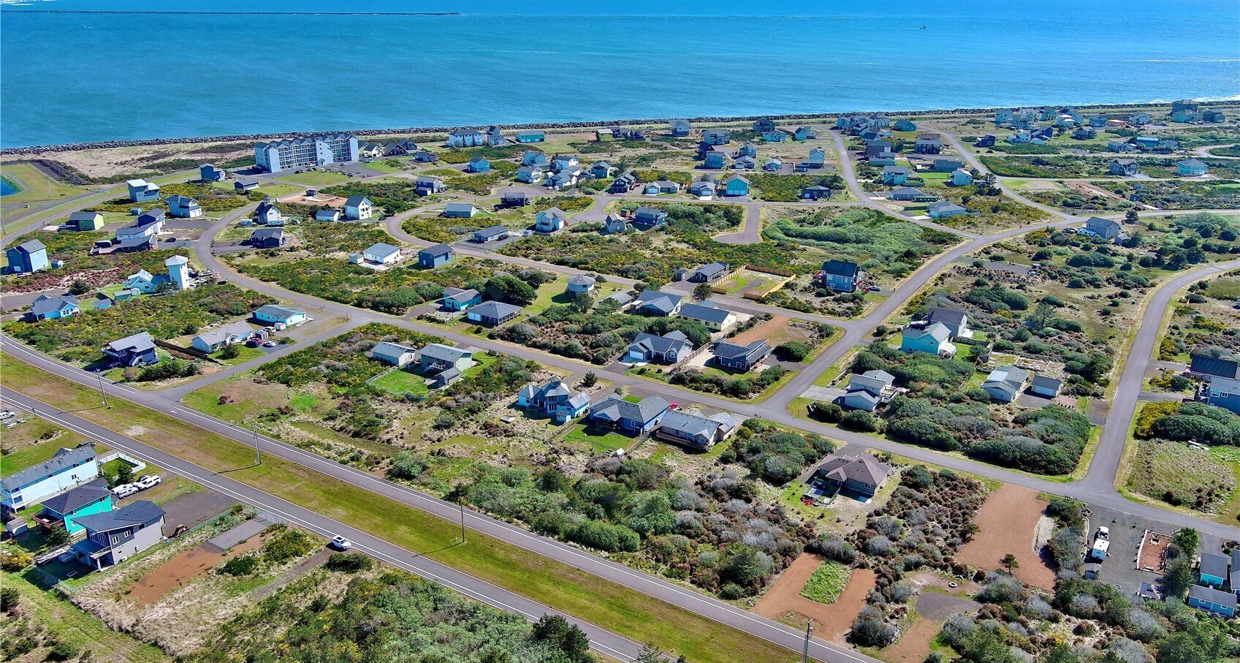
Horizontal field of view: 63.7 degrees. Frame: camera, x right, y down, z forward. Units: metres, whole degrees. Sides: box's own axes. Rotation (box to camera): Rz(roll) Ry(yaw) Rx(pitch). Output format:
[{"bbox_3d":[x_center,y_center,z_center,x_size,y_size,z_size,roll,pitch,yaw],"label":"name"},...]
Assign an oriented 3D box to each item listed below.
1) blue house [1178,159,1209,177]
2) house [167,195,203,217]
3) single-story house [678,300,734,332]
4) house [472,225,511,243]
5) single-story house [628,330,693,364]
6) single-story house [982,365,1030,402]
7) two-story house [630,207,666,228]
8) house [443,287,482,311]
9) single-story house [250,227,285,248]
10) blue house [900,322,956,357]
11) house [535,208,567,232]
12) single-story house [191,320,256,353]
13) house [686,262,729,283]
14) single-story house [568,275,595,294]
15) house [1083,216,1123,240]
[{"bbox_3d":[375.730,-106.930,652.970,13.800,8.500,12.300,0,20,-1],"label":"blue house"},{"bbox_3d":[-217.720,-62.350,498.690,16.000,8.200,7.700,10,22,24],"label":"house"},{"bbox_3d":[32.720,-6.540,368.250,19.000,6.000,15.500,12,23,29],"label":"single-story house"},{"bbox_3d":[-57.750,-43.760,445.790,9.500,4.000,15.600,15,24,35],"label":"house"},{"bbox_3d":[14.767,4.365,332.032,17.600,5.400,21.600,12,23,29],"label":"single-story house"},{"bbox_3d":[117.529,15.288,304.350,9.700,4.600,20.100,13,23,31],"label":"single-story house"},{"bbox_3d":[15.300,-56.380,487.290,13.400,6.900,8.500,16,25,37],"label":"two-story house"},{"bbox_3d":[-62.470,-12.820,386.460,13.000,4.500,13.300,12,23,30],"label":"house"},{"bbox_3d":[-156.010,-41.320,443.130,12.800,6.300,10.400,-1,20,-3],"label":"single-story house"},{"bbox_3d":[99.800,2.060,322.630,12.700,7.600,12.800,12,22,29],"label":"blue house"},{"bbox_3d":[-32.920,-53.730,475.960,10.100,9.000,12.000,10,22,25],"label":"house"},{"bbox_3d":[-129.410,1.340,325.540,9.200,4.700,18.400,12,22,29],"label":"single-story house"},{"bbox_3d":[36.530,-24.040,399.960,7.500,4.500,19.100,12,22,29],"label":"house"},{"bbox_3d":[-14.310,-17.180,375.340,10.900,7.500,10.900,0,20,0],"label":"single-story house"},{"bbox_3d":[218.890,-46.770,453.360,7.800,8.000,12.300,-8,21,-23],"label":"house"}]

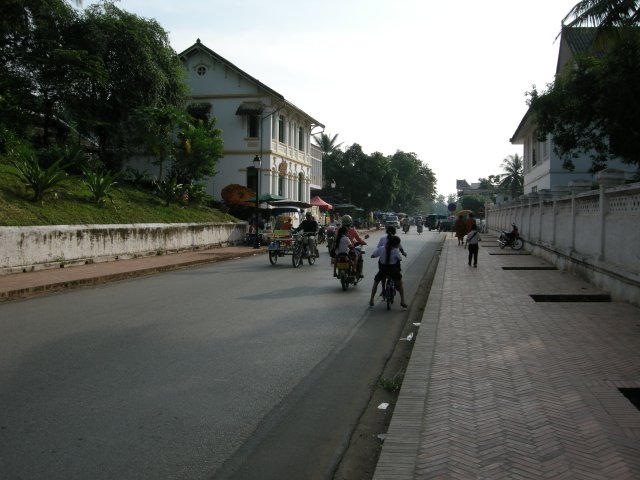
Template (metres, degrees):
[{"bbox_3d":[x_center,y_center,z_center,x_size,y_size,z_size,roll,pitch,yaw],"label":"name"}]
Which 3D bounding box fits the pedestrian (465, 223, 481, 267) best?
[{"bbox_3d":[4.597,0.144,20.000,0.480,1.350,0.340,1,2,12],"label":"pedestrian"}]

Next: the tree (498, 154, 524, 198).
[{"bbox_3d":[26.400,-6.500,90.000,5.000,10.100,5.000,1,2,12],"label":"tree"}]

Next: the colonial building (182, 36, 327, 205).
[{"bbox_3d":[-6.611,-6.788,50.437,11.600,13.200,14.000,0,2,11],"label":"colonial building"}]

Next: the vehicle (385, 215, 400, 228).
[{"bbox_3d":[9.393,-2.365,86.000,1.800,1.850,4.400,1,2,12],"label":"vehicle"}]

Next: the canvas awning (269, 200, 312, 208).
[{"bbox_3d":[-1.728,-2.080,39.000,2.400,0.500,2.500,1,2,12],"label":"canvas awning"}]

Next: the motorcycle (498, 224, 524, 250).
[{"bbox_3d":[8.789,-0.128,30.500,0.680,1.150,1.850,-1,2,-28],"label":"motorcycle"}]

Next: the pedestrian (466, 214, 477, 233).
[{"bbox_3d":[8.194,-0.537,36.000,0.550,1.680,0.420,0,2,11],"label":"pedestrian"}]

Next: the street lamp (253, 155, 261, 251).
[{"bbox_3d":[-3.015,-1.839,31.800,0.340,4.500,0.340,0,2,0],"label":"street lamp"}]

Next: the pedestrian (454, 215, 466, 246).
[{"bbox_3d":[7.552,-0.506,35.700,0.580,1.640,0.420,0,2,11],"label":"pedestrian"}]

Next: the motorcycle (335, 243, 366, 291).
[{"bbox_3d":[0.690,0.520,15.100,0.700,1.080,1.870,0,2,13],"label":"motorcycle"}]

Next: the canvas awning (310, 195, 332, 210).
[{"bbox_3d":[-0.132,-3.408,61.103,2.500,1.250,2.500,0,2,11],"label":"canvas awning"}]

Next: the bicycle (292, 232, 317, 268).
[{"bbox_3d":[-0.489,0.311,21.000,0.580,1.060,1.720,1,2,21],"label":"bicycle"}]

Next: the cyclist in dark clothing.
[{"bbox_3d":[-0.428,-0.165,21.100,0.620,1.420,0.750,1,2,19],"label":"cyclist in dark clothing"}]

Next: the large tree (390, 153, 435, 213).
[{"bbox_3d":[16.300,-9.300,121.000,9.000,13.800,9.000,1,2,12],"label":"large tree"}]

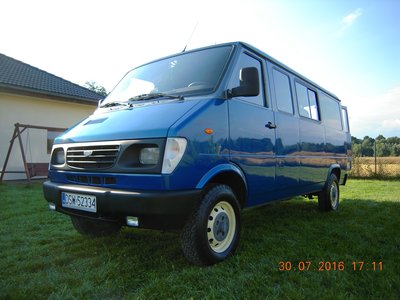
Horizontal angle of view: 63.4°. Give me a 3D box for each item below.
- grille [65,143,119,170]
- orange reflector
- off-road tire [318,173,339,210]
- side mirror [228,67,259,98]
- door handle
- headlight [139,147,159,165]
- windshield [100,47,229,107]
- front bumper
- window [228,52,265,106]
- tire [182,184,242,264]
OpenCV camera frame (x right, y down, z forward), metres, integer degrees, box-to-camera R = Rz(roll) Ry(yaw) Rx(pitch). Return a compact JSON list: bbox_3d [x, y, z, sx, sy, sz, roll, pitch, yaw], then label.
[{"bbox_3d":[-0.919,0.059,2.784,0.770,0.210,0.070,-1,-2,37],"label":"grille"},{"bbox_3d":[0.079,-0.147,2.549,0.030,0.048,0.110,-1,-2,37],"label":"orange reflector"},{"bbox_3d":[2.204,0.749,5.526,0.210,0.690,0.690,-1,-2,37],"label":"off-road tire"},{"bbox_3d":[0.378,-0.561,2.762,0.280,0.250,0.130,-1,-2,37],"label":"side mirror"},{"bbox_3d":[0.751,-0.257,3.423,0.050,0.055,0.200,-1,-2,37],"label":"door handle"},{"bbox_3d":[-0.372,0.040,2.495,0.200,0.140,0.090,-1,-2,37],"label":"headlight"},{"bbox_3d":[-0.426,-0.783,3.454,1.600,0.630,0.120,-1,-37,37],"label":"windshield"},{"bbox_3d":[-0.854,0.433,2.860,1.880,0.310,0.420,-1,-2,37],"label":"front bumper"},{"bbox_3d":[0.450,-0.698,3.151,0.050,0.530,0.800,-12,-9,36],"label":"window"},{"bbox_3d":[0.125,0.662,2.839,0.210,0.690,0.690,-1,-2,37],"label":"tire"}]

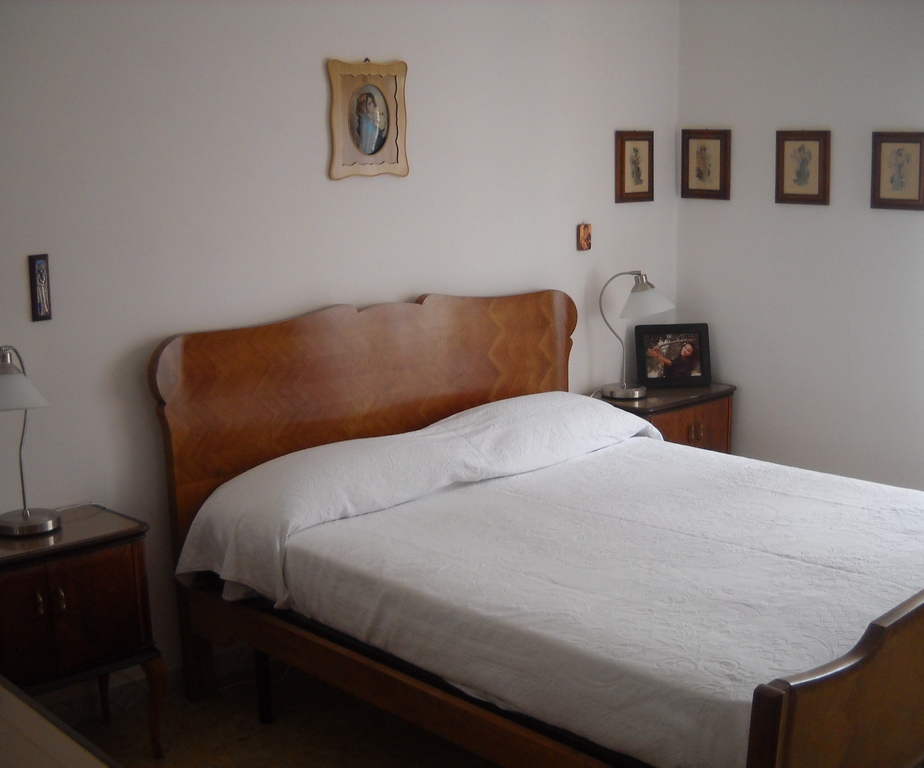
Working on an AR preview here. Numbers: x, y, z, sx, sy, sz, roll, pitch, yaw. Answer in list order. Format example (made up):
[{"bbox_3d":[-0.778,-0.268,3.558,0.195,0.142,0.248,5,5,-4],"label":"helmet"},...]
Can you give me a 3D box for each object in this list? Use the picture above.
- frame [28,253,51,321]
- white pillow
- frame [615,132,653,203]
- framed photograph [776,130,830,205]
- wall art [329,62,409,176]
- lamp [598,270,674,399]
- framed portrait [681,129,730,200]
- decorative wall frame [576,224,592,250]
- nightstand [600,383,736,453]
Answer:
[{"bbox_3d":[-1.101,-0.251,3.165,0.054,0.172,0.015,-10,14,-41],"label":"frame"},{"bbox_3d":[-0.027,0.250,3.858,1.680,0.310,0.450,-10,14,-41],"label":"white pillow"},{"bbox_3d":[0.665,-0.835,4.664,0.222,0.263,0.020,-10,14,-41],"label":"frame"},{"bbox_3d":[1.244,-0.787,4.421,0.020,0.263,0.222,-10,14,-41],"label":"framed photograph"},{"bbox_3d":[-0.276,-0.784,3.596,0.025,0.345,0.295,10,15,44],"label":"wall art"},{"bbox_3d":[0.656,-0.189,4.549,0.285,0.466,0.215,4,12,23],"label":"lamp"},{"bbox_3d":[0.956,-0.858,4.744,0.020,0.263,0.222,-10,14,-41],"label":"framed portrait"},{"bbox_3d":[0.457,-0.547,4.524,0.065,0.098,0.016,-10,14,-41],"label":"decorative wall frame"},{"bbox_3d":[0.750,0.361,4.697,0.615,0.652,0.330,-10,14,-41],"label":"nightstand"}]

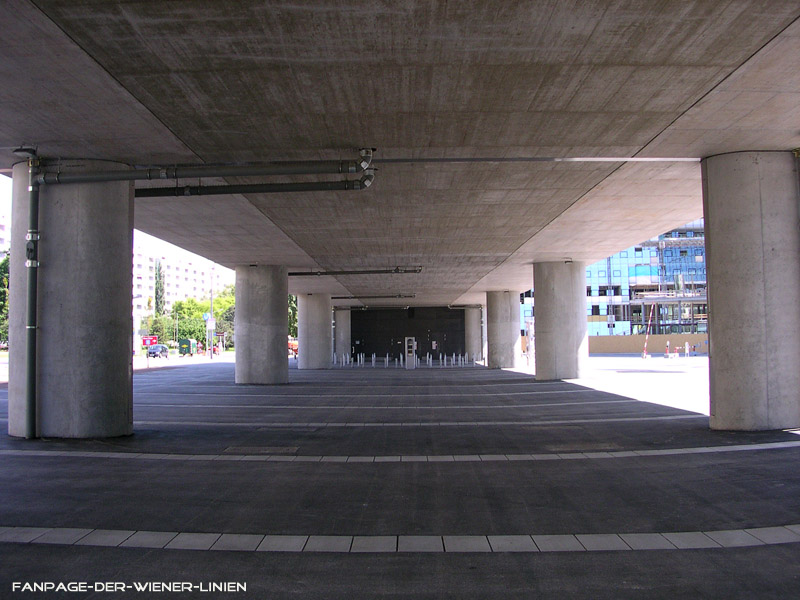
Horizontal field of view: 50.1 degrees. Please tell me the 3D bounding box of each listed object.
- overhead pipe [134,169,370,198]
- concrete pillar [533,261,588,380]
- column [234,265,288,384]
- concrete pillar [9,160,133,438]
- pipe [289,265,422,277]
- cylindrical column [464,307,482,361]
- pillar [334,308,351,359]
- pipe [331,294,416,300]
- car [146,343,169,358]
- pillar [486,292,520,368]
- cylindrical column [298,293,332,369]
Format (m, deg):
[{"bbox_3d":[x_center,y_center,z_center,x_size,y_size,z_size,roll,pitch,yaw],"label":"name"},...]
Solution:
[{"bbox_3d":[-3.370,-2.405,17.885,5.656,0.396,0.181,-2,-3,0],"label":"overhead pipe"},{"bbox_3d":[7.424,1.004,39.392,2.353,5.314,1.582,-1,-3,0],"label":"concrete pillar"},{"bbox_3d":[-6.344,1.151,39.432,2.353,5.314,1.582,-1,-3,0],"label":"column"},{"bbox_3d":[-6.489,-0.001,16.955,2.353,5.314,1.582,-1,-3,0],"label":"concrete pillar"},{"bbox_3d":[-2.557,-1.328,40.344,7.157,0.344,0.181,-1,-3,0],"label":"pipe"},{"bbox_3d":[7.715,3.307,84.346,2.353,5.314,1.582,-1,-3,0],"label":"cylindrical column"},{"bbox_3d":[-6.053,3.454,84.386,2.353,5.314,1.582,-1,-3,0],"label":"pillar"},{"bbox_3d":[-2.372,-0.216,62.823,7.088,0.327,0.181,-1,-3,0],"label":"pipe"},{"bbox_3d":[-33.996,7.258,120.008,1.820,1.750,4.500,-1,-3,0],"label":"car"},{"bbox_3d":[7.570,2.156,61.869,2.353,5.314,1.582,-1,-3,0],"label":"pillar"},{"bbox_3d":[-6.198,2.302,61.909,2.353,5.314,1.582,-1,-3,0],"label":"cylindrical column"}]

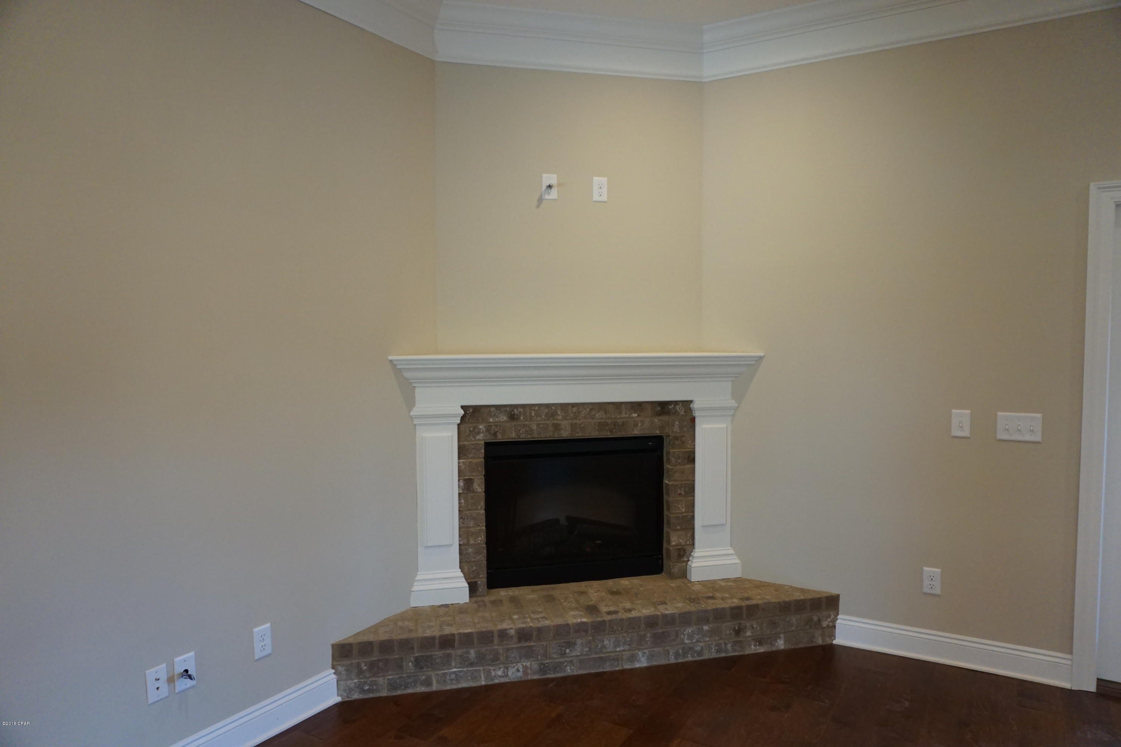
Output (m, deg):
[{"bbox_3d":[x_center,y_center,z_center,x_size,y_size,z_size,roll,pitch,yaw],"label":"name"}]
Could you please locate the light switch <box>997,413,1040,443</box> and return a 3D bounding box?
[{"bbox_3d":[1.942,0.229,3.162,0.162,0.114,0.014,2,4,31],"label":"light switch"}]

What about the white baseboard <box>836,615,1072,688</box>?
[{"bbox_3d":[1.730,1.233,3.345,0.930,0.142,0.024,2,4,31],"label":"white baseboard"}]

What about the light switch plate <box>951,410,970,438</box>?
[{"bbox_3d":[1.756,0.222,3.273,0.070,0.114,0.014,2,4,31],"label":"light switch plate"}]

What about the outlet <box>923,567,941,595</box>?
[{"bbox_3d":[1.676,0.938,3.368,0.070,0.114,0.008,2,4,31],"label":"outlet"}]

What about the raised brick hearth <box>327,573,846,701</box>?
[{"bbox_3d":[0.150,1.183,3.547,2.335,0.232,0.477,-1,4,-13],"label":"raised brick hearth"}]

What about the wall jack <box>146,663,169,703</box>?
[{"bbox_3d":[-1.298,1.000,2.405,0.008,0.114,0.070,2,4,31],"label":"wall jack"}]

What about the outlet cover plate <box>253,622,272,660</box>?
[{"bbox_3d":[-1.094,0.987,2.747,0.008,0.114,0.070,2,4,31],"label":"outlet cover plate"}]

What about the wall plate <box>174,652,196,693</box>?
[{"bbox_3d":[-1.247,0.996,2.486,0.012,0.114,0.070,2,4,31],"label":"wall plate"}]

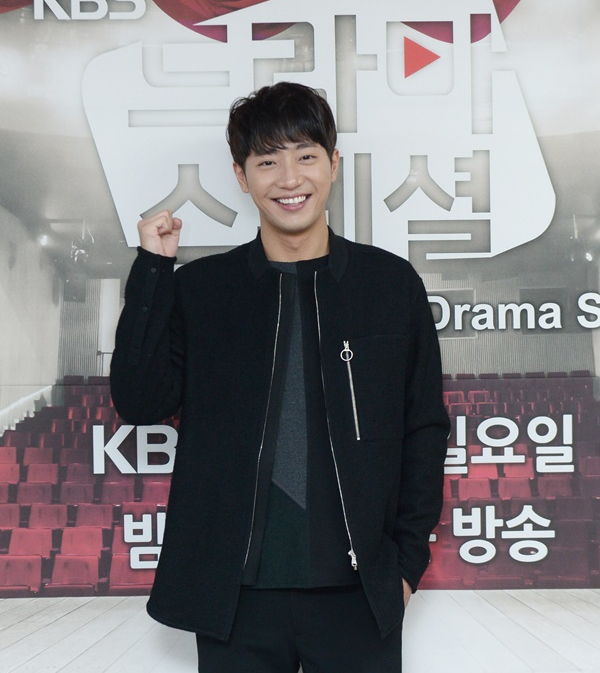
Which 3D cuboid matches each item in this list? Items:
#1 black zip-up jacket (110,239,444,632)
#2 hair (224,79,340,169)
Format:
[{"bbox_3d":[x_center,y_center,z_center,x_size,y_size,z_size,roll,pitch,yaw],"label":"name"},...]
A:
[{"bbox_3d":[-0.034,0.163,2.900,0.560,0.690,0.350,0,1,-3],"label":"black zip-up jacket"},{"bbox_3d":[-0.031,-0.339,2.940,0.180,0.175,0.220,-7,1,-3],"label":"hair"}]

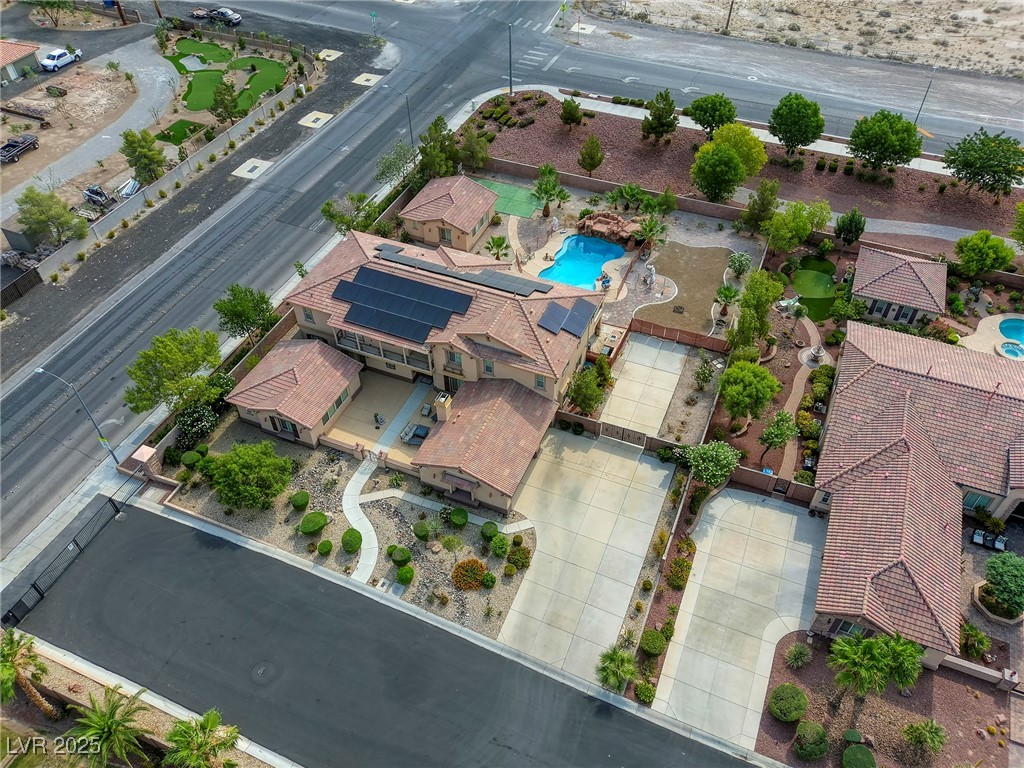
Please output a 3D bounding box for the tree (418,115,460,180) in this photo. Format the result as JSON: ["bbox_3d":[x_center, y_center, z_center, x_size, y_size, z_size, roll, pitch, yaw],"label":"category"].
[{"bbox_3d":[-8.260,-26.798,87.188,4.300,7.340,4.300,0,46,0],"label":"tree"}]

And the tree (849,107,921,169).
[{"bbox_3d":[43.135,-27.979,89.559,7.900,7.110,7.900,0,46,0],"label":"tree"}]

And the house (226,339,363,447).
[{"bbox_3d":[-17.639,0.361,63.063,8.200,4.200,7.740,16,48,16],"label":"house"}]

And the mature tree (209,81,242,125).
[{"bbox_3d":[-35.288,-34.569,94.927,3.850,5.350,3.850,17,48,16],"label":"mature tree"}]

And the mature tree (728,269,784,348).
[{"bbox_3d":[20.907,-6.091,66.409,4.000,8.000,4.000,16,48,16],"label":"mature tree"}]

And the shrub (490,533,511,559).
[{"bbox_3d":[-0.813,11.457,54.397,1.350,1.500,1.350,0,45,0],"label":"shrub"}]

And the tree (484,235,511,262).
[{"bbox_3d":[-1.411,-13.065,75.397,2.540,2.820,2.540,0,46,0],"label":"tree"}]

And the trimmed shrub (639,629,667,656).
[{"bbox_3d":[9.063,16.559,49.234,1.710,1.200,1.710,0,46,0],"label":"trimmed shrub"}]

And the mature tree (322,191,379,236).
[{"bbox_3d":[-16.807,-17.465,80.630,5.800,5.000,5.800,0,45,0],"label":"mature tree"}]

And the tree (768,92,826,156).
[{"bbox_3d":[33.647,-30.451,91.439,6.260,7.910,6.260,0,46,0],"label":"tree"}]

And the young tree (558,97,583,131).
[{"bbox_3d":[7.370,-33.425,95.562,2.720,4.400,2.720,0,46,0],"label":"young tree"}]

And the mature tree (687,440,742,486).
[{"bbox_3d":[15.075,6.598,58.202,3.910,4.390,3.910,0,46,0],"label":"mature tree"}]

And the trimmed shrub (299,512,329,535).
[{"bbox_3d":[-14.432,10.156,55.970,1.900,1.250,1.900,0,45,0],"label":"trimmed shrub"}]

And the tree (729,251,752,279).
[{"bbox_3d":[22.675,-11.712,76.609,2.170,3.290,2.170,0,46,0],"label":"tree"}]

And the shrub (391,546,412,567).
[{"bbox_3d":[-7.503,11.781,52.467,1.360,1.100,1.360,0,46,0],"label":"shrub"}]

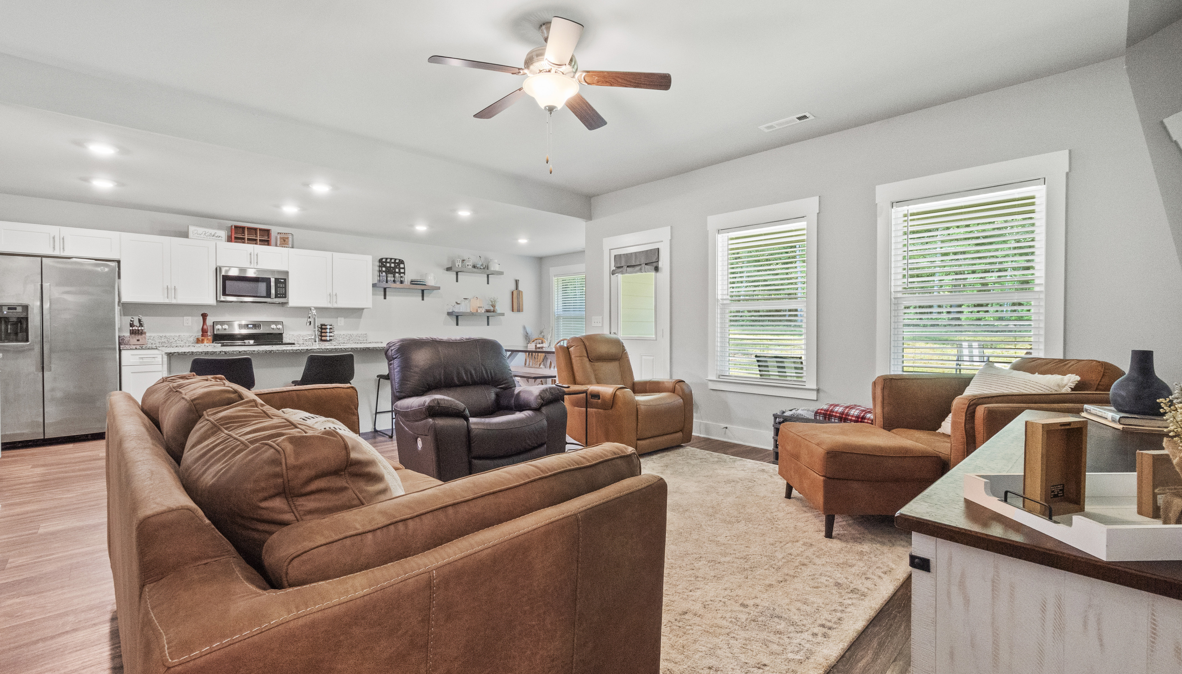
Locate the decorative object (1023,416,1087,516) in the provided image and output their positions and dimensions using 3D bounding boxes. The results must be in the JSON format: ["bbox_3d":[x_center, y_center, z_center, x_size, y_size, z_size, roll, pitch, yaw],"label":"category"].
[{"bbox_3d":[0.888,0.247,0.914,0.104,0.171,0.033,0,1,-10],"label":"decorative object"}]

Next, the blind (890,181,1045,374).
[{"bbox_3d":[2.597,-0.299,3.361,0.846,1.433,0.055,1,2,45],"label":"blind"}]

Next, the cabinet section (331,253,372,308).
[{"bbox_3d":[-3.561,-0.807,7.057,0.543,0.766,0.320,-1,2,-44],"label":"cabinet section"}]

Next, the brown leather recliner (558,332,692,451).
[{"bbox_3d":[0.307,0.490,4.705,0.880,1.030,1.100,-1,2,-36],"label":"brown leather recliner"}]

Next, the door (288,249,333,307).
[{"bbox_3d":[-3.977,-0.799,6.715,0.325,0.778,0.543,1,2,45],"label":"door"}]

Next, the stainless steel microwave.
[{"bbox_3d":[-4.421,-0.648,6.217,0.400,0.426,0.754,1,2,45],"label":"stainless steel microwave"}]

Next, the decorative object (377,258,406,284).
[{"bbox_3d":[-3.086,-1.025,7.465,0.410,0.420,0.100,-2,2,-44],"label":"decorative object"}]

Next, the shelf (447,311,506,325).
[{"bbox_3d":[-2.023,-0.308,8.515,1.040,0.240,0.200,-2,2,-44],"label":"shelf"}]

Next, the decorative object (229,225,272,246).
[{"bbox_3d":[-4.437,-1.290,6.253,0.100,0.250,0.421,1,2,45],"label":"decorative object"}]

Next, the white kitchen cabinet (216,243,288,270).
[{"bbox_3d":[-4.440,-1.017,6.244,0.325,0.296,0.769,1,2,45],"label":"white kitchen cabinet"}]

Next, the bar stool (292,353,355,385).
[{"bbox_3d":[-2.531,0.588,4.530,0.490,0.865,0.455,1,2,45],"label":"bar stool"}]

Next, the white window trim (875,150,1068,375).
[{"bbox_3d":[2.605,-0.306,3.381,0.060,1.734,1.065,-2,2,-44],"label":"white window trim"}]

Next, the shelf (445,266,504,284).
[{"bbox_3d":[-2.030,-1.063,8.488,1.040,0.250,0.200,-2,2,-44],"label":"shelf"}]

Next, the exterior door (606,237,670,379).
[{"bbox_3d":[0.520,-0.040,5.539,0.080,2.080,0.900,-2,2,-44],"label":"exterior door"}]

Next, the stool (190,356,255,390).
[{"bbox_3d":[-3.073,0.604,3.979,0.430,0.880,0.490,-2,2,-44],"label":"stool"}]

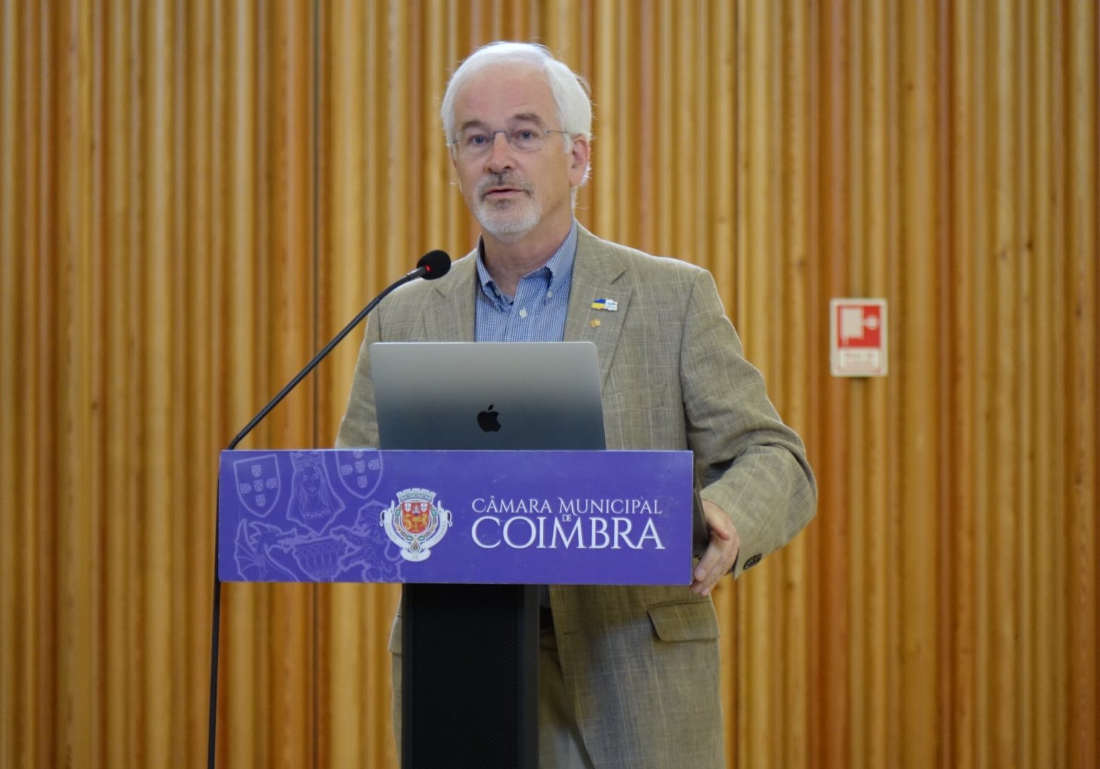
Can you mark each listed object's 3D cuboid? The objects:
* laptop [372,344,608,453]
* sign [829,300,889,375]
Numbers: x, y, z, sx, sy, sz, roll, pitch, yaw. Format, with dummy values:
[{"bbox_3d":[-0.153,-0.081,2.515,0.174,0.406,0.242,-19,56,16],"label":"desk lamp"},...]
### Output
[{"bbox_3d":[-0.054,0.066,8.352,0.299,0.196,0.314,0,-8,12],"label":"laptop"},{"bbox_3d":[0.528,-0.080,10.950,0.098,0.133,0.005,0,0,10],"label":"sign"}]

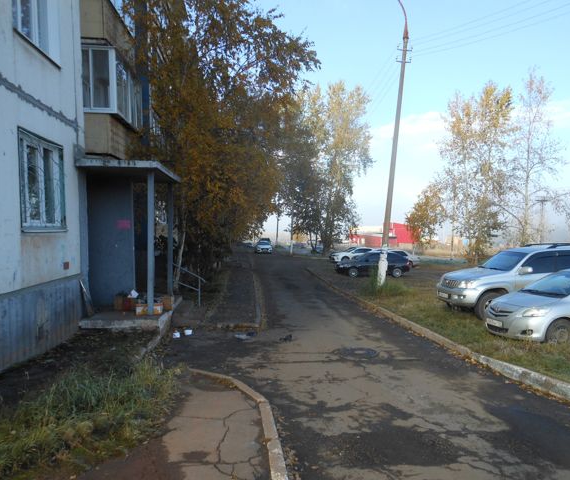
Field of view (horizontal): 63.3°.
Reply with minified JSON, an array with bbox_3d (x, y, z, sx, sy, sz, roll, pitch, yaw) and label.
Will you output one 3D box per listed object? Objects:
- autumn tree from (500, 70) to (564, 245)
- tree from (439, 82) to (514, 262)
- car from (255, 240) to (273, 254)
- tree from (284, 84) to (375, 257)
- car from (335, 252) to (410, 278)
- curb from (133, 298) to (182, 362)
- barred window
[{"bbox_3d":[21.419,-6.447,40.000,5.300,16.000,5.000,0,2,0],"label":"autumn tree"},{"bbox_3d":[15.744,-5.550,38.000,6.000,14.500,5.500,0,2,0],"label":"tree"},{"bbox_3d":[-2.329,0.852,52.500,1.750,1.450,4.300,0,2,-1],"label":"car"},{"bbox_3d":[4.518,-7.373,48.000,8.500,17.300,7.500,0,2,0],"label":"tree"},{"bbox_3d":[5.304,1.468,27.700,4.400,1.470,1.700,-1,2,-10],"label":"car"},{"bbox_3d":[-2.420,1.660,9.150,0.220,0.300,4.700,-1,2,-5],"label":"curb"},{"bbox_3d":[-3.768,-0.872,7.200,0.120,1.460,1.520,-1,2,-5],"label":"barred window"}]

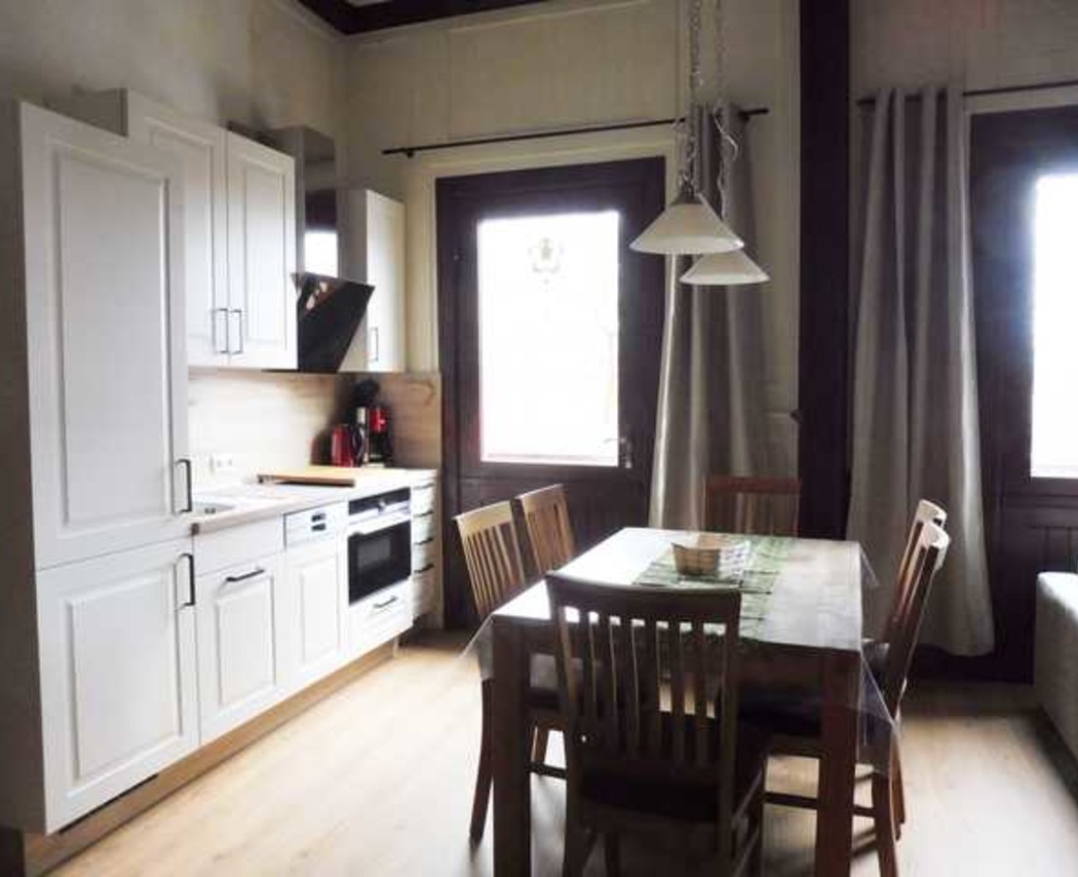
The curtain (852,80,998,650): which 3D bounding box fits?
[{"bbox_3d":[1.710,-0.296,3.762,0.610,2.510,0.150,1,3,19],"label":"curtain"}]

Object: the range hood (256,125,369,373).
[{"bbox_3d":[-1.121,-0.886,4.098,0.410,1.130,0.597,1,3,19],"label":"range hood"}]

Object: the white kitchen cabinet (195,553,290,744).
[{"bbox_3d":[-1.330,0.747,3.206,0.535,0.580,0.500,1,3,19],"label":"white kitchen cabinet"}]

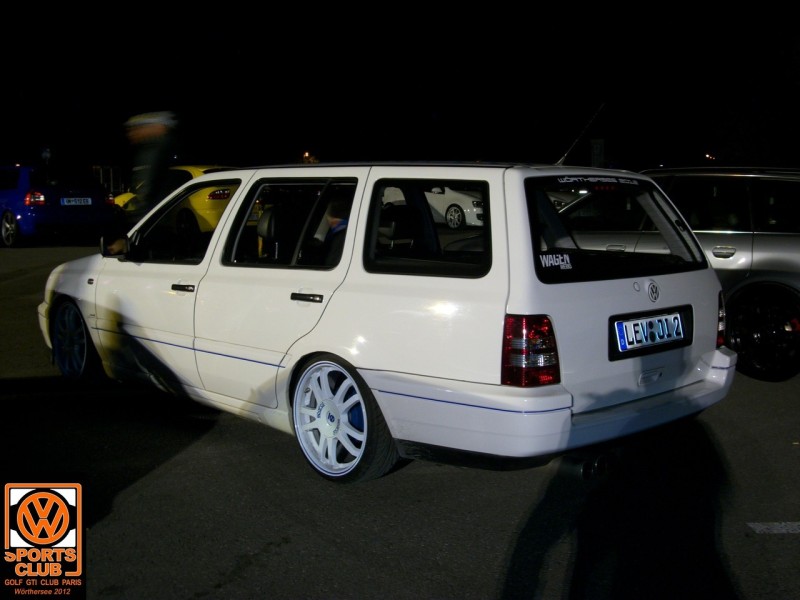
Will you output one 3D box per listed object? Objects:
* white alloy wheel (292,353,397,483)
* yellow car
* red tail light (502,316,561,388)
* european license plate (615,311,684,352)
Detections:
[{"bbox_3d":[-0.227,0.485,4.036,0.190,0.560,0.560,-3,7,-43],"label":"white alloy wheel"},{"bbox_3d":[-3.831,-1.790,18.287,1.760,1.450,4.250,-6,9,-40],"label":"yellow car"},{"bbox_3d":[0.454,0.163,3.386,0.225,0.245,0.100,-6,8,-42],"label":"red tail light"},{"bbox_3d":[0.977,0.122,3.778,0.452,0.110,0.012,-6,-3,-42],"label":"european license plate"}]

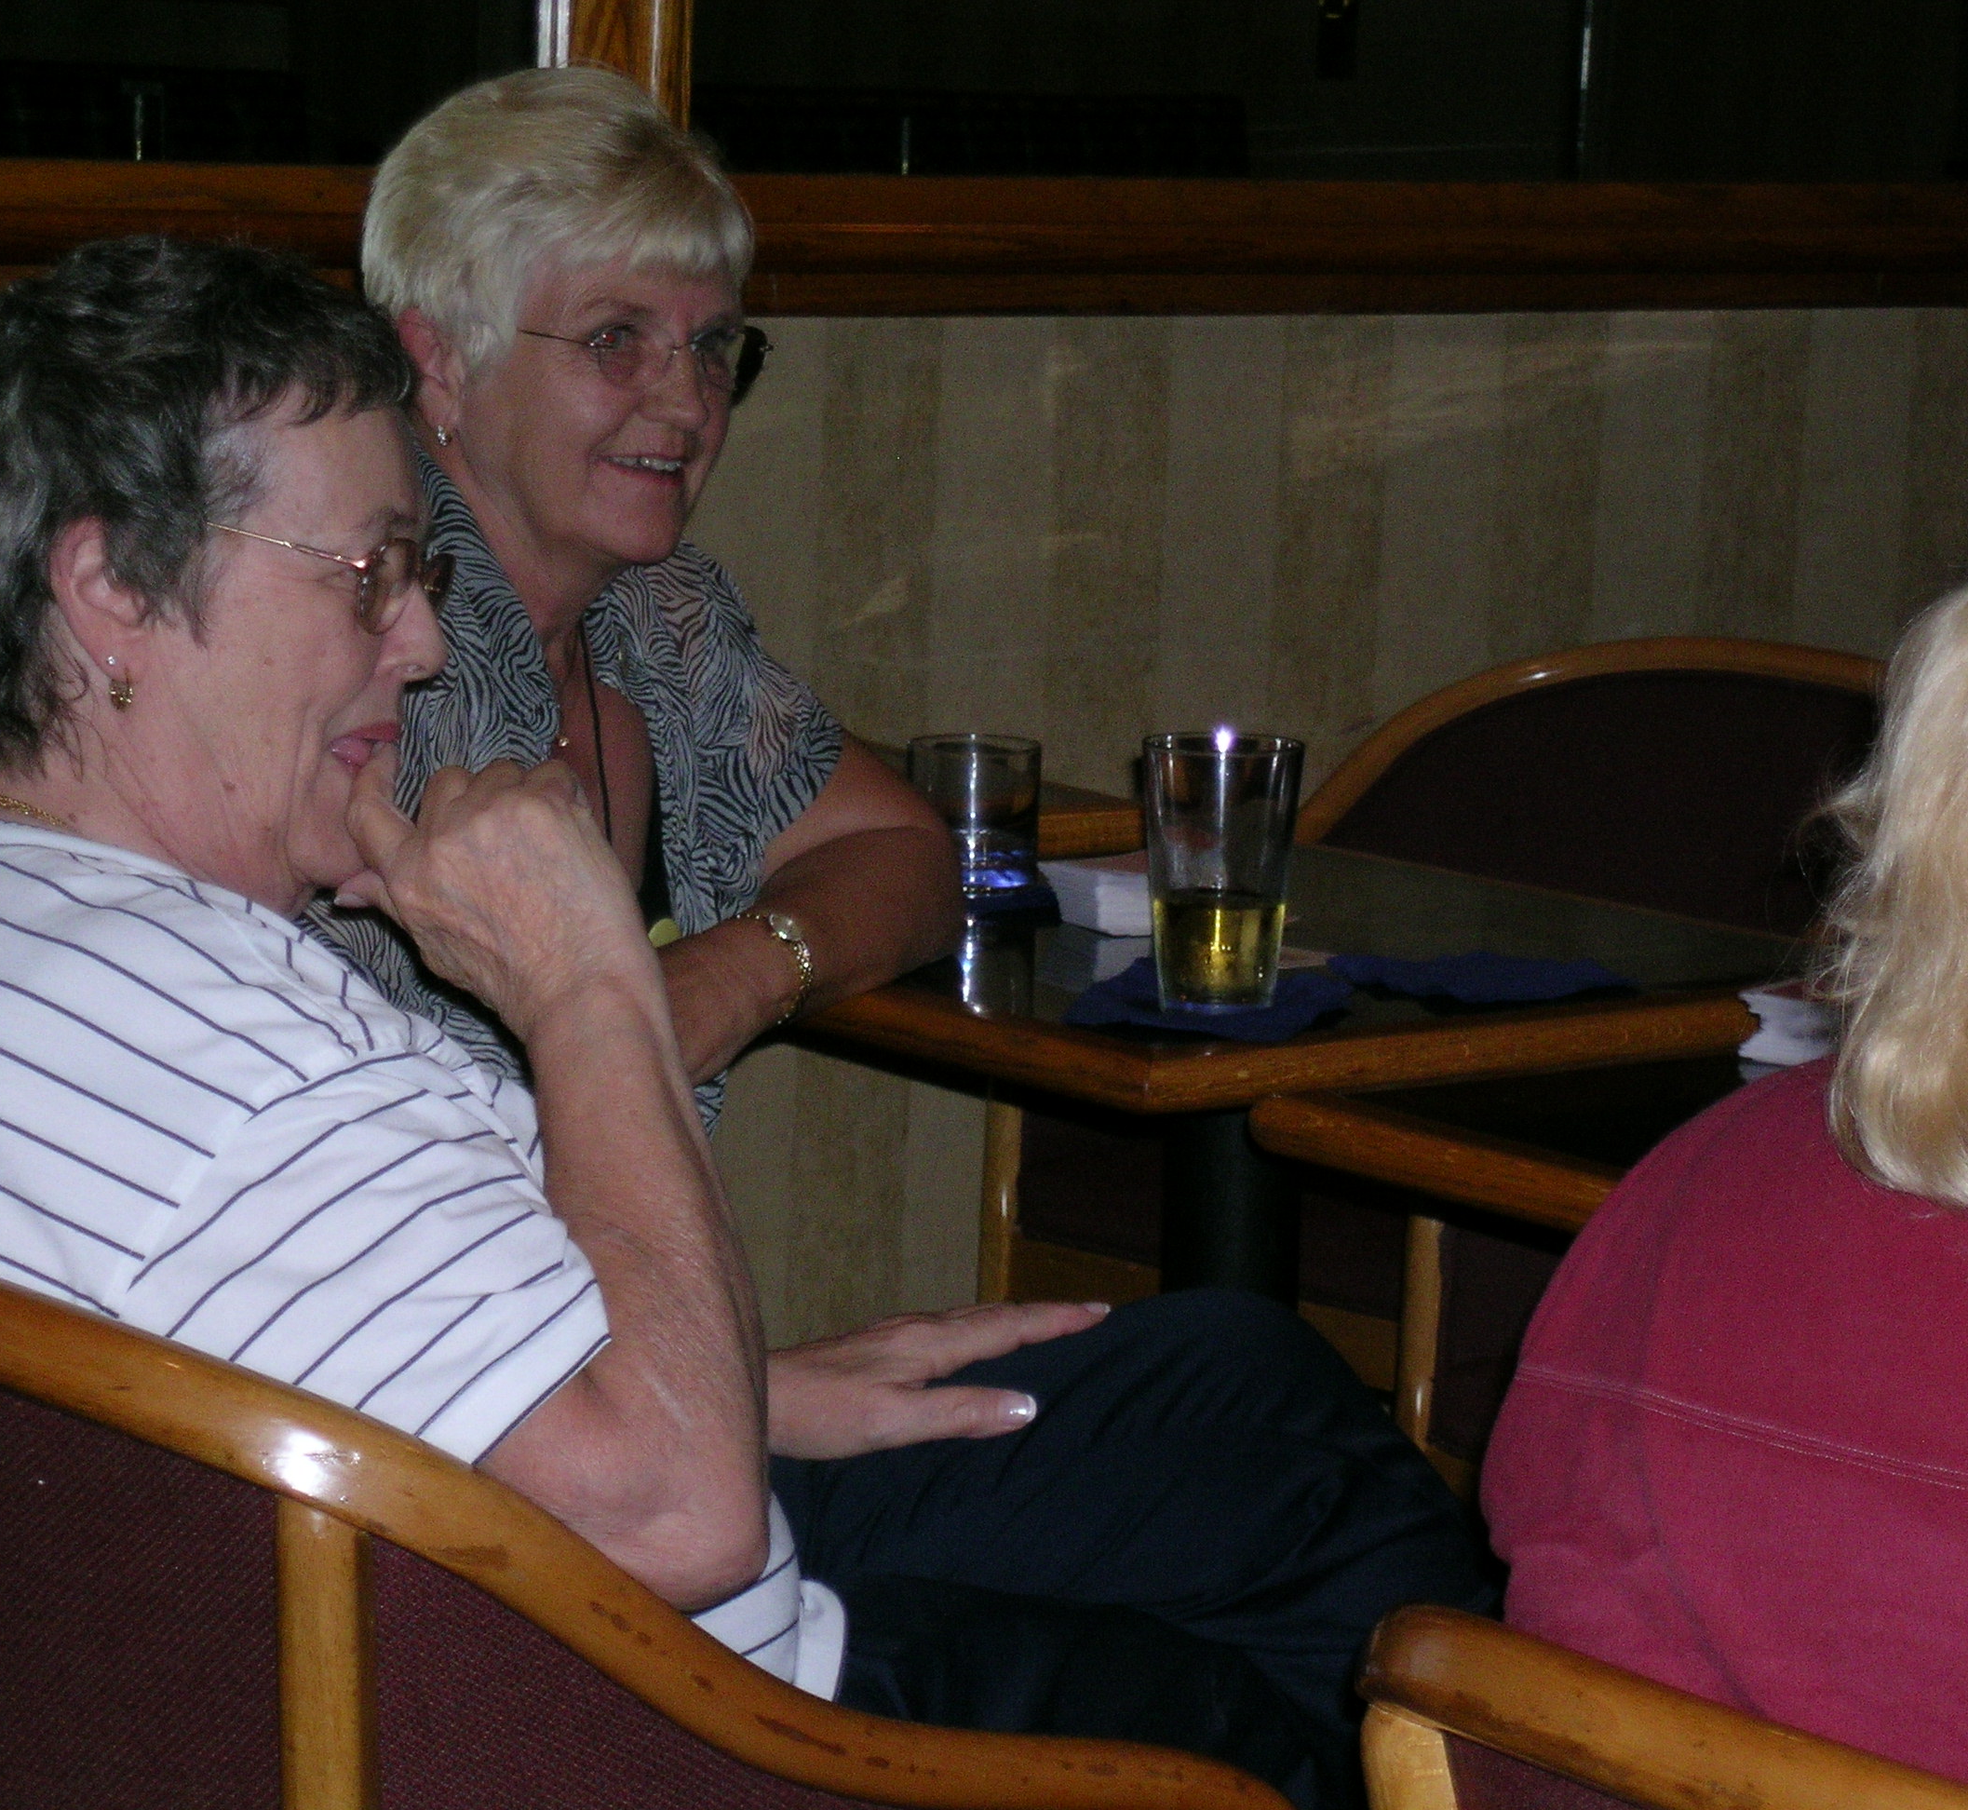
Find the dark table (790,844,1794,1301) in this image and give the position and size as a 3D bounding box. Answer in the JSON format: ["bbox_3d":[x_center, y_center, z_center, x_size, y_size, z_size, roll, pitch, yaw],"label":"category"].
[{"bbox_3d":[0.146,0.383,4.029,0.605,0.740,0.605,-5,11,-36],"label":"dark table"}]

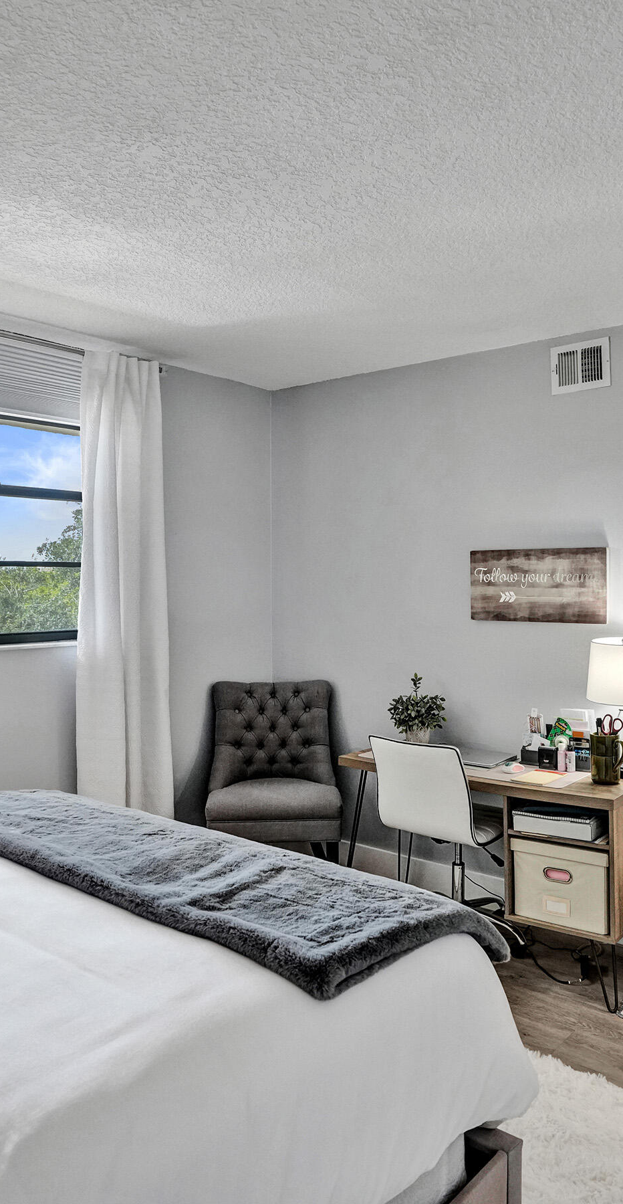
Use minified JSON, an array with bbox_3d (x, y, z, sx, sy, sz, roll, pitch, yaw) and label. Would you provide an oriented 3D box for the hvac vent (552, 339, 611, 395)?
[{"bbox_3d":[1.066,-0.938,3.188,0.235,0.190,0.022,0,2,39],"label":"hvac vent"}]

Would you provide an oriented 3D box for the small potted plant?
[{"bbox_3d":[0.469,0.478,3.562,0.260,0.333,0.260,-1,1,0],"label":"small potted plant"}]

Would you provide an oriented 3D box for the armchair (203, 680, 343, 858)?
[{"bbox_3d":[-0.158,0.883,3.721,0.590,0.960,0.640,-1,1,-2],"label":"armchair"}]

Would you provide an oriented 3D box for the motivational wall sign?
[{"bbox_3d":[0.930,-0.067,3.330,0.595,0.300,0.028,0,2,39],"label":"motivational wall sign"}]

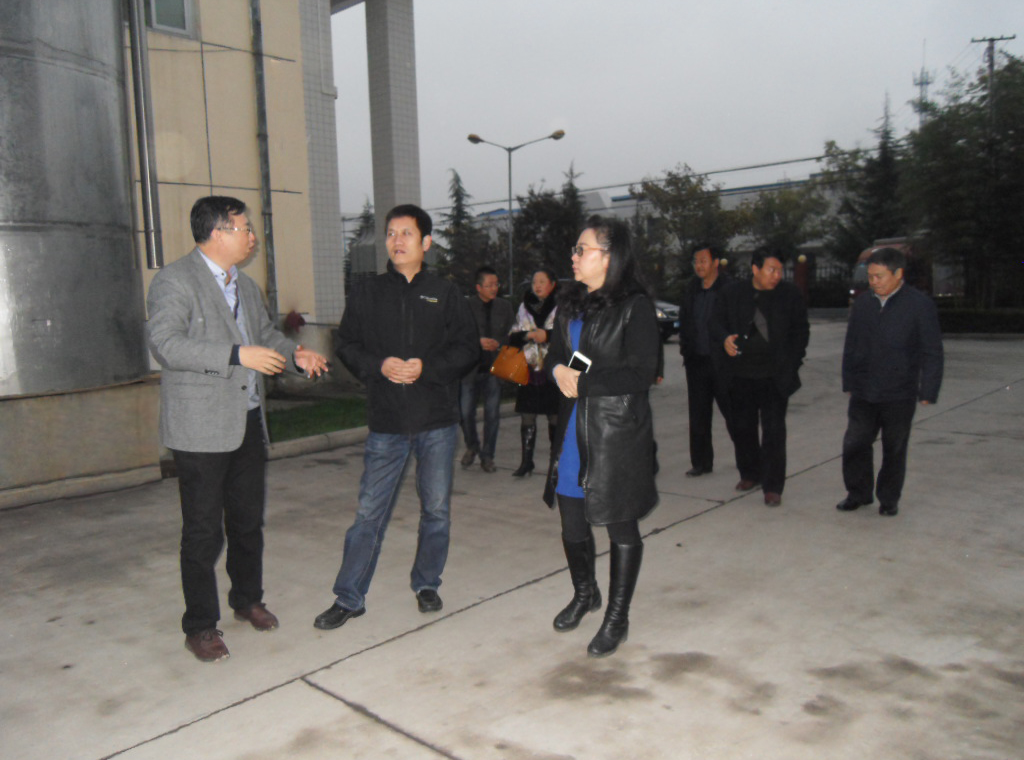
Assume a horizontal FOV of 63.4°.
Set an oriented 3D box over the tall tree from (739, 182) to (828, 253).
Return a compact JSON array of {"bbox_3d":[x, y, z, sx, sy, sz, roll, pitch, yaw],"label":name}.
[{"bbox_3d":[12.891,-6.160,39.312,4.400,6.312,4.400,0,6,18],"label":"tall tree"}]

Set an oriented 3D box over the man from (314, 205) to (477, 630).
[{"bbox_3d":[-0.484,0.152,3.530,0.650,1.730,0.450,-1,6,6],"label":"man"}]

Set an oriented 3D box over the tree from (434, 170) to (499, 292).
[{"bbox_3d":[-1.902,-5.133,33.320,3.000,6.462,3.000,-2,6,-3],"label":"tree"}]

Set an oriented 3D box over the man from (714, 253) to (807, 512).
[{"bbox_3d":[1.693,-0.043,5.598,0.620,1.680,0.450,1,6,27],"label":"man"}]

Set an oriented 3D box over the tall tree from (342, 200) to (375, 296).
[{"bbox_3d":[-6.617,-5.290,38.302,2.600,6.107,2.600,-3,6,-10],"label":"tall tree"}]

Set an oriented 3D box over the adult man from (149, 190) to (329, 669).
[{"bbox_3d":[-1.068,0.167,3.235,0.570,1.740,0.530,3,7,39],"label":"adult man"}]

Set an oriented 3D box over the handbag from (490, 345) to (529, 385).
[{"bbox_3d":[-0.015,-0.121,6.250,0.290,0.280,0.140,19,6,14],"label":"handbag"}]

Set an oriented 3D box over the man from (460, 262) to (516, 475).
[{"bbox_3d":[-0.203,-0.100,6.881,0.520,1.680,0.400,-3,6,-7],"label":"man"}]

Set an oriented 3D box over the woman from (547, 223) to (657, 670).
[{"bbox_3d":[0.341,0.199,3.274,0.500,1.660,0.460,4,8,42],"label":"woman"}]

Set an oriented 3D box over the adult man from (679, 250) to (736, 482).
[{"bbox_3d":[1.475,-0.157,6.162,0.540,1.690,0.500,2,7,30],"label":"adult man"}]

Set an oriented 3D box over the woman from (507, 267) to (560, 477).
[{"bbox_3d":[0.178,-0.062,6.554,0.500,1.630,0.420,1,7,30],"label":"woman"}]

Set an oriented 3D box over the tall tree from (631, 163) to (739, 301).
[{"bbox_3d":[7.315,-5.591,34.324,4.600,6.546,4.600,-1,6,12],"label":"tall tree"}]

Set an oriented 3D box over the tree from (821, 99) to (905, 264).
[{"bbox_3d":[13.193,-6.138,30.397,3.600,8.014,3.600,1,6,23],"label":"tree"}]

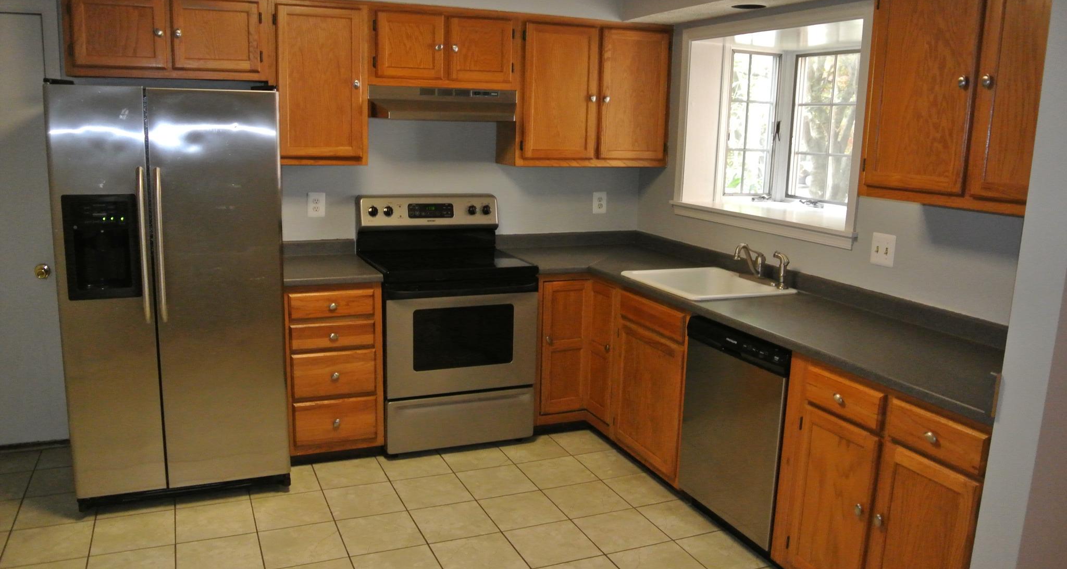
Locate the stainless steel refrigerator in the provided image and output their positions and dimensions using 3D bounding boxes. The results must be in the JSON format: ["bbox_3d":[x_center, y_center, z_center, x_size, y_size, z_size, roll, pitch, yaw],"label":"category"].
[{"bbox_3d":[-1.558,0.011,3.499,0.857,1.735,0.799,-3,11,-23],"label":"stainless steel refrigerator"}]

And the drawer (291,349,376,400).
[{"bbox_3d":[-0.993,0.370,3.864,0.368,0.208,0.450,-3,12,-23],"label":"drawer"}]

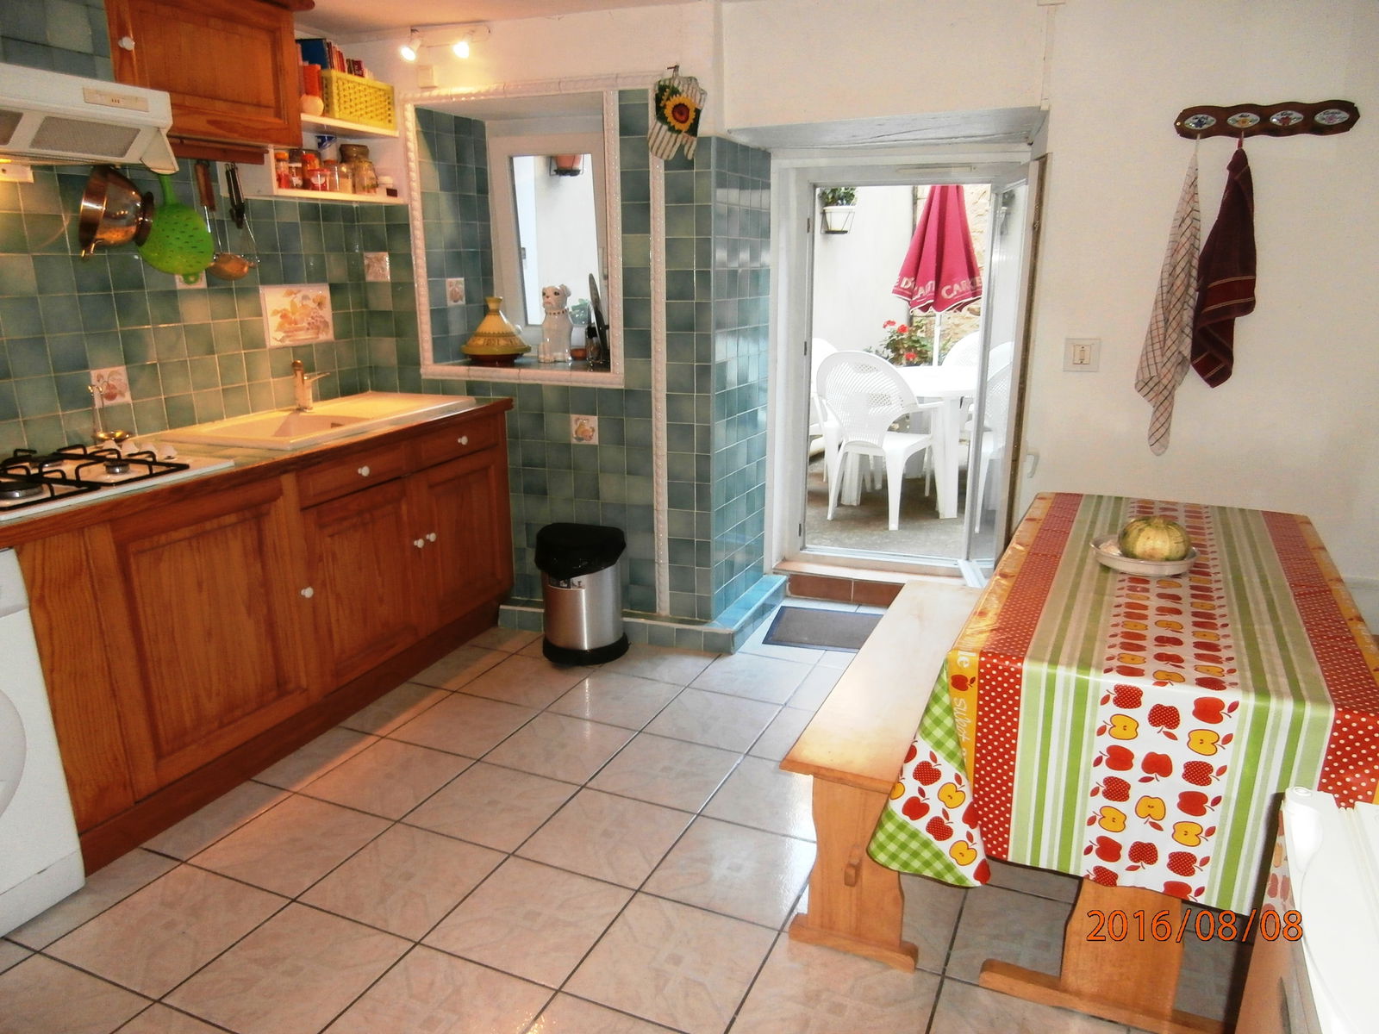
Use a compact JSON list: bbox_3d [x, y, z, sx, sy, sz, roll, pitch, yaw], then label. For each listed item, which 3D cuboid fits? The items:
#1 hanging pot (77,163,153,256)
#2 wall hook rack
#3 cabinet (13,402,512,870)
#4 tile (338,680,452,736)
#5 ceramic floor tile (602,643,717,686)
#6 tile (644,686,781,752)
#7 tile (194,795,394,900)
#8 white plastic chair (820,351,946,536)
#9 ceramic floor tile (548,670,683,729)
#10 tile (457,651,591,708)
[{"bbox_3d":[-1.472,-0.787,2.471,0.130,0.240,0.240,8,12,-15],"label":"hanging pot"},{"bbox_3d":[1.550,-1.065,2.559,0.429,0.082,0.040,5,15,18],"label":"wall hook rack"},{"bbox_3d":[-1.246,0.190,2.849,0.615,0.872,1.870,5,16,19],"label":"cabinet"},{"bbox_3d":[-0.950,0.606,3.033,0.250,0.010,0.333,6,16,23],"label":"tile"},{"bbox_3d":[-0.108,0.536,3.486,0.344,0.010,0.309,6,16,23],"label":"ceramic floor tile"},{"bbox_3d":[0.075,0.626,2.948,0.333,0.010,0.333,6,16,23],"label":"tile"},{"bbox_3d":[-0.989,0.821,2.402,0.344,0.010,0.344,6,16,23],"label":"tile"},{"bbox_3d":[1.052,-0.437,5.140,0.550,0.885,0.560,10,18,35],"label":"white plastic chair"},{"bbox_3d":[-0.233,0.592,3.081,0.333,0.010,0.333,6,16,23],"label":"ceramic floor tile"},{"bbox_3d":[-0.533,0.552,3.192,0.332,0.010,0.332,6,16,24],"label":"tile"}]

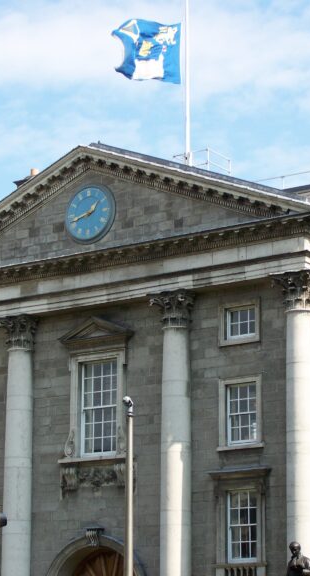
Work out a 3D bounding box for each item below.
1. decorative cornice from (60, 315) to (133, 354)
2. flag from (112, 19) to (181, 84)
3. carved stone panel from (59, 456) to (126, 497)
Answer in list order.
[{"bbox_3d":[-2.107,1.558,56.189,3.300,1.100,0.500,-9,-16,34],"label":"decorative cornice"},{"bbox_3d":[-0.330,-9.761,64.100,3.000,2.700,0.800,0,-13,0],"label":"flag"},{"bbox_3d":[-2.109,6.788,54.974,3.300,1.220,0.380,-9,-16,34],"label":"carved stone panel"}]

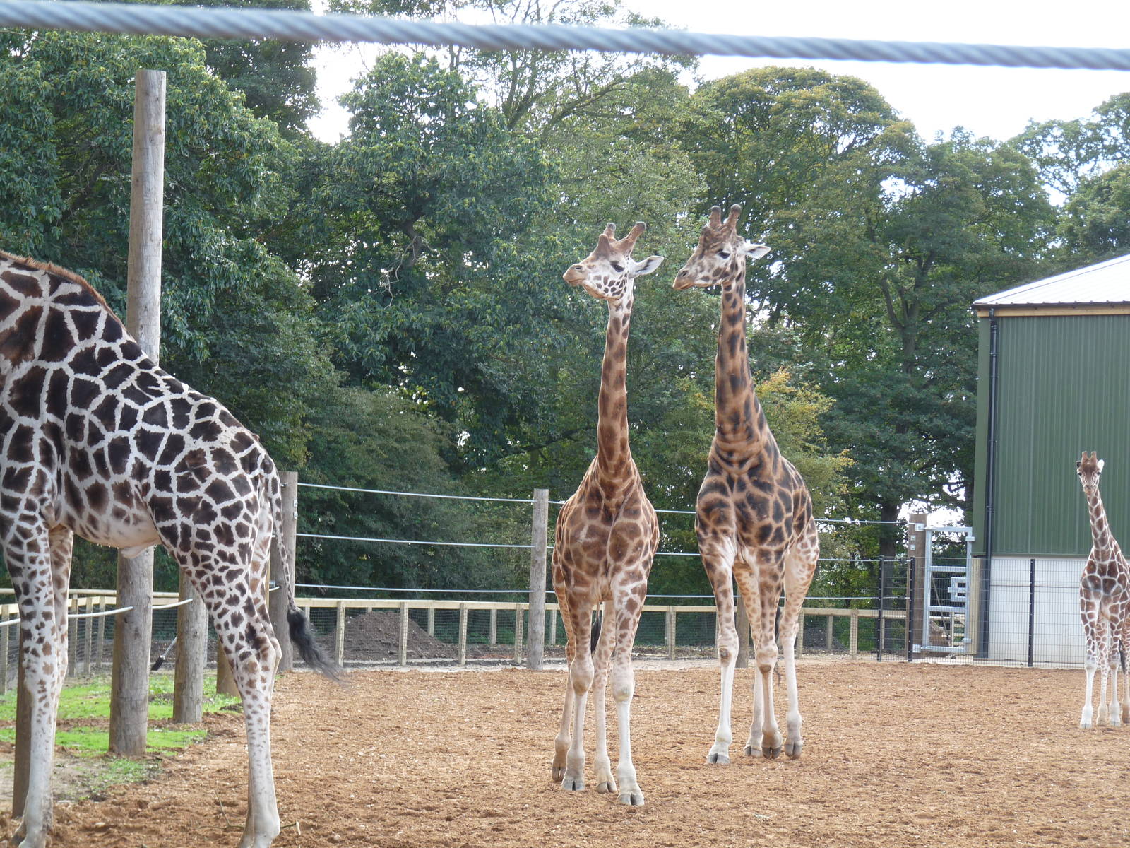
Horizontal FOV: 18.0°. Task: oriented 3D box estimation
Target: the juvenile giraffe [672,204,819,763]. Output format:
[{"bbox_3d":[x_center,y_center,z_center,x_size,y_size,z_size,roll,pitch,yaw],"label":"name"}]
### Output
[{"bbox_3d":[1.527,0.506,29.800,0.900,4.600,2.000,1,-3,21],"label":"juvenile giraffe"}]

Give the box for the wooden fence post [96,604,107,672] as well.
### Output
[{"bbox_3d":[-6.575,2.983,50.421,0.100,1.000,0.100,2,-2,0],"label":"wooden fence post"}]

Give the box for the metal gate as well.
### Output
[{"bbox_3d":[7.520,3.256,70.000,0.980,2.500,0.120,1,-2,10],"label":"metal gate"}]

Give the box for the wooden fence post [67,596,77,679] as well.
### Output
[{"bbox_3d":[-6.475,2.819,46.822,0.100,1.040,0.100,2,-2,0],"label":"wooden fence post"}]

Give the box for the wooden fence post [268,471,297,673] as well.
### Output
[{"bbox_3d":[-4.105,2.164,52.062,0.350,2.940,0.350,2,-2,0],"label":"wooden fence post"}]

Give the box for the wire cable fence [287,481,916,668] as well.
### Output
[{"bbox_3d":[1.477,2.729,61.058,0.250,2.850,21.000,0,-3,31],"label":"wire cable fence"}]

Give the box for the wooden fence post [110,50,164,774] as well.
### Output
[{"bbox_3d":[-3.475,-0.102,29.118,0.290,5.600,0.290,2,-2,0],"label":"wooden fence post"}]

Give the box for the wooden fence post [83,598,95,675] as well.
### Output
[{"bbox_3d":[-6.481,2.891,48.422,0.100,1.040,0.100,2,-2,0],"label":"wooden fence post"}]

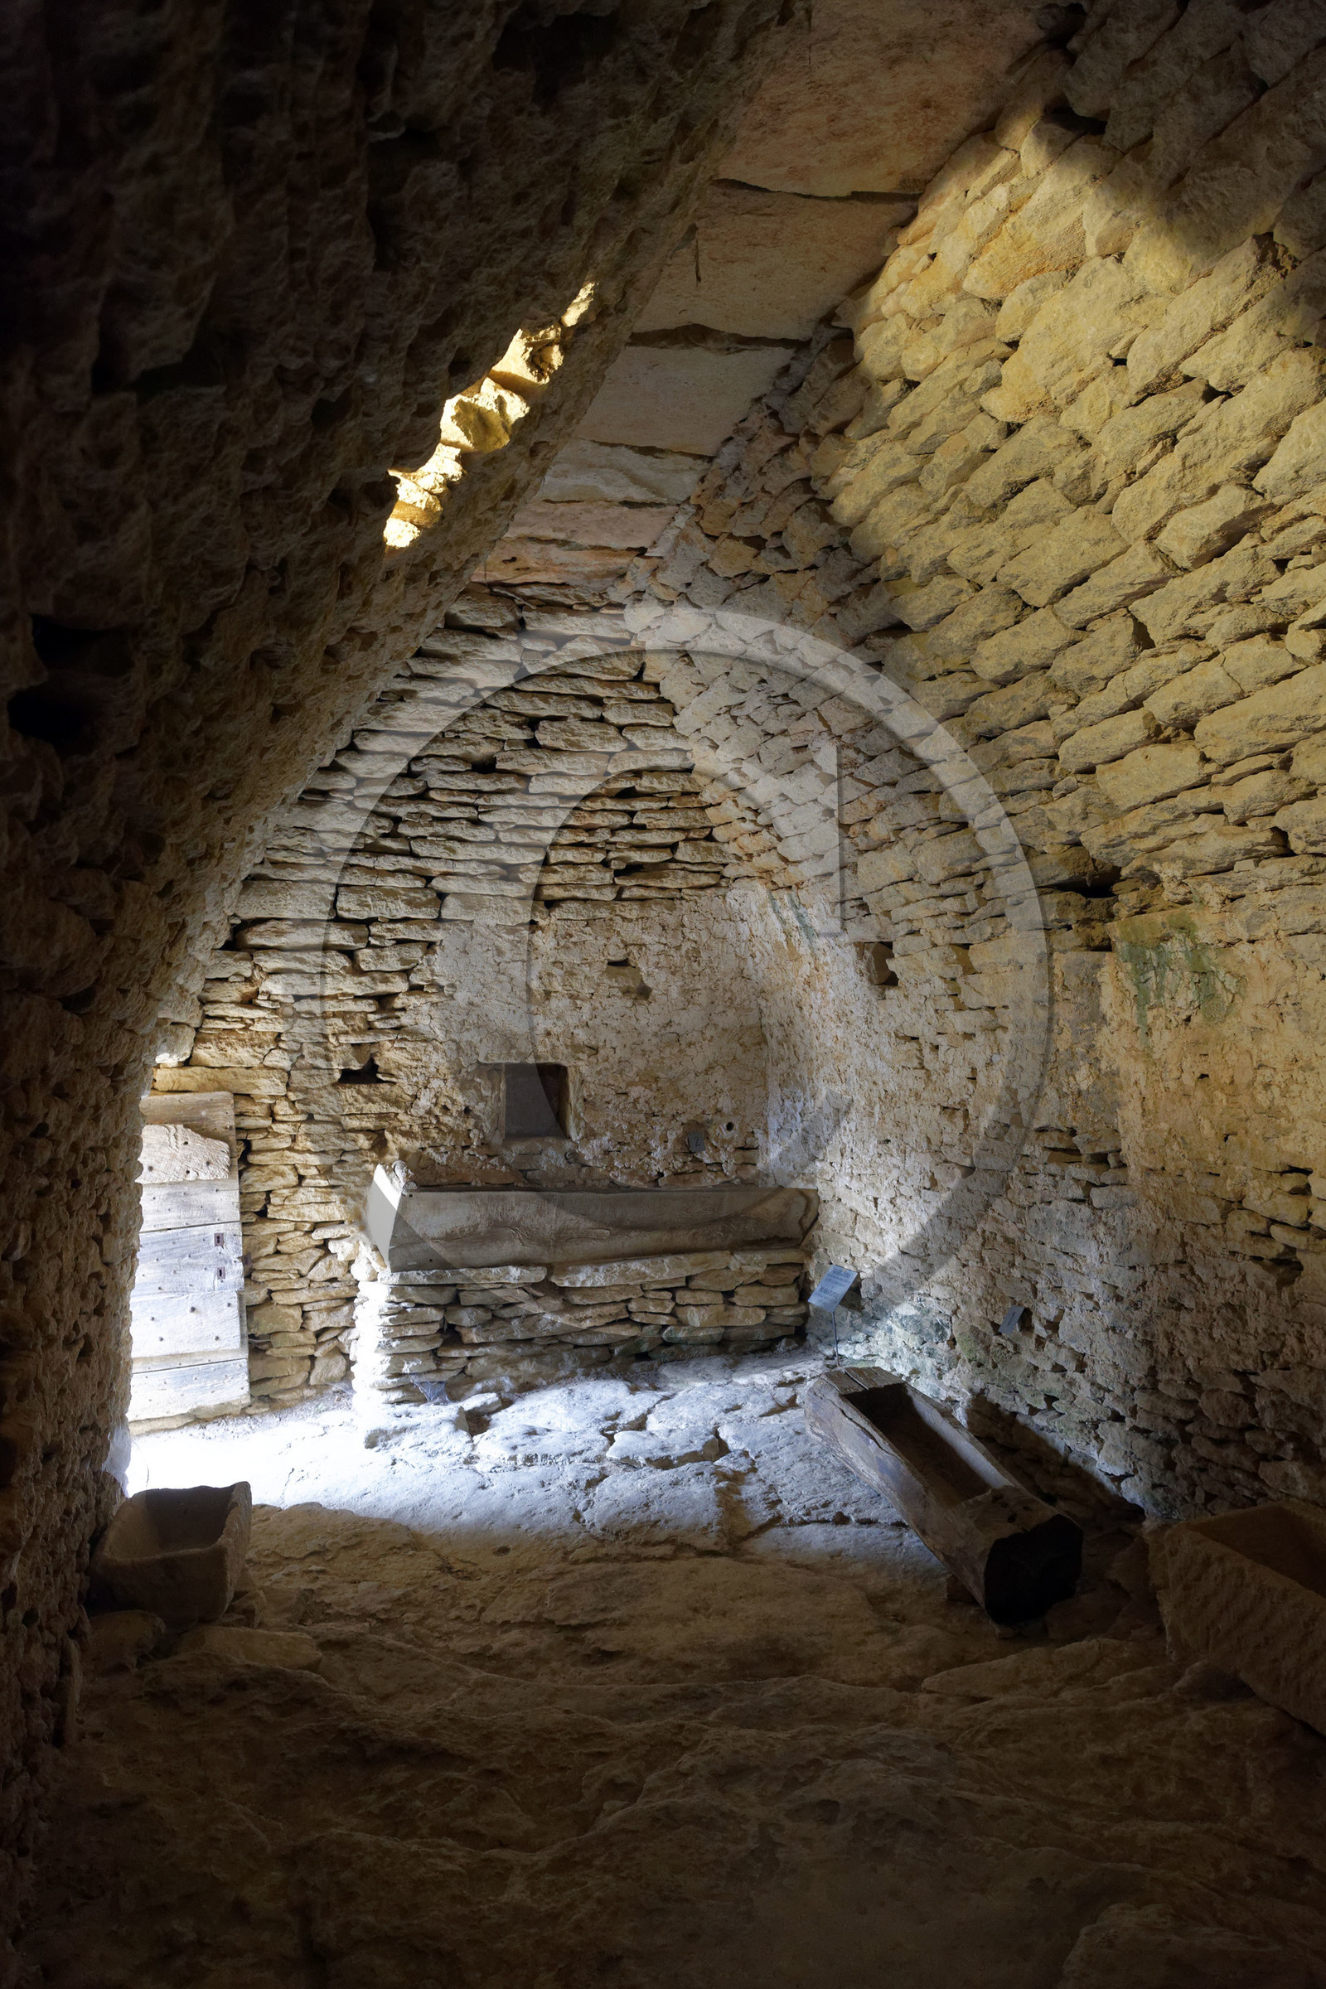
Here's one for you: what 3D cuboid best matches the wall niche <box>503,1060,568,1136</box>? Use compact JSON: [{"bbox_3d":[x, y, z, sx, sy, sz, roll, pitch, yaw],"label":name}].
[{"bbox_3d":[-0.576,0.458,6.270,0.290,0.330,0.250,0,-1,-16],"label":"wall niche"}]

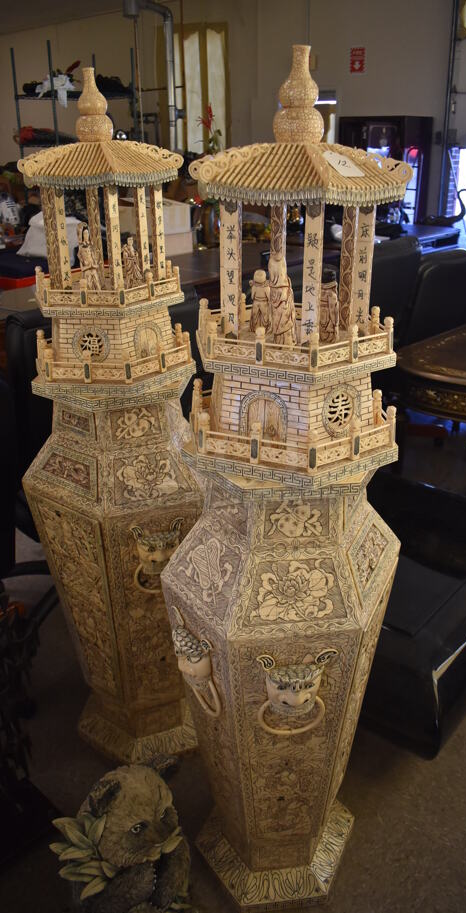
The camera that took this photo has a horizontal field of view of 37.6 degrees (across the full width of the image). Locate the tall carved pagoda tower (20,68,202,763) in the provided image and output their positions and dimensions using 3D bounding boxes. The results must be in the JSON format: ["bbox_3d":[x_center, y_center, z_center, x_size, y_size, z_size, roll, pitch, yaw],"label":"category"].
[{"bbox_3d":[-0.266,0.019,1.652,0.496,1.671,0.393,18,31,32],"label":"tall carved pagoda tower"}]

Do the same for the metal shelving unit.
[{"bbox_3d":[-1.353,-2.422,6.156,0.580,2.140,0.930,19,32,35],"label":"metal shelving unit"}]

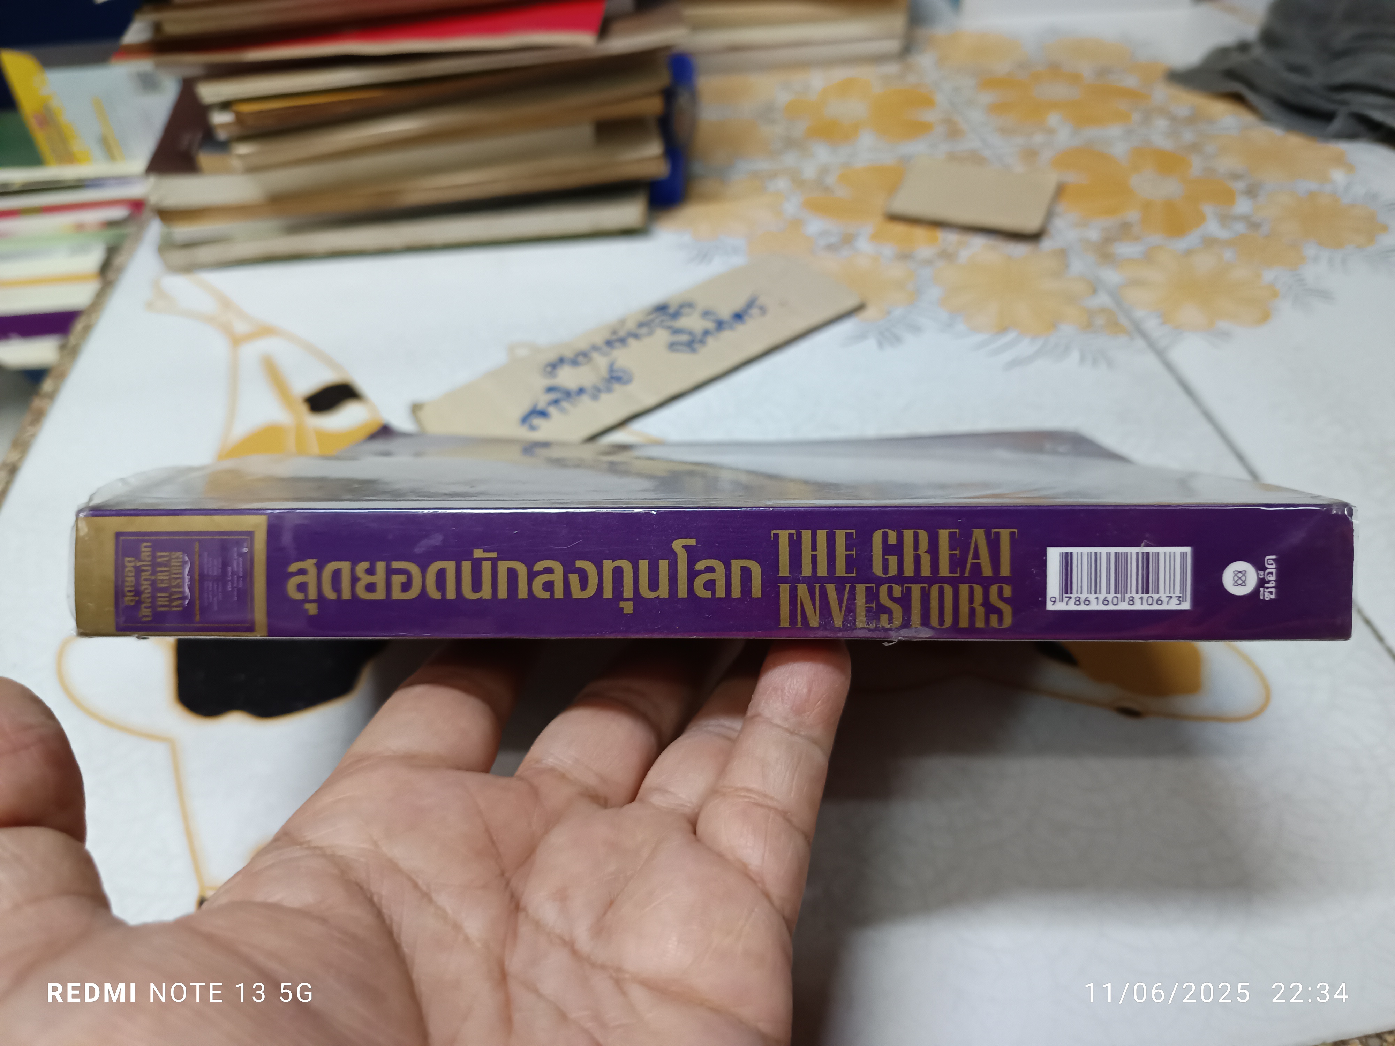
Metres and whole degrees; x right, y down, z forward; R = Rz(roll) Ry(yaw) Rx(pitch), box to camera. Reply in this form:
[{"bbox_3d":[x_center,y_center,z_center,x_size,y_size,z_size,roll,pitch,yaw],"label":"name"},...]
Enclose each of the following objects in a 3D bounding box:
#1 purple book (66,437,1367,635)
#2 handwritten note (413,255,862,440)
[{"bbox_3d":[0.003,-0.005,0.232,0.212,0.022,0.145,0,11,4],"label":"purple book"},{"bbox_3d":[-0.017,-0.062,0.362,0.170,0.004,0.052,-29,53,-27],"label":"handwritten note"}]

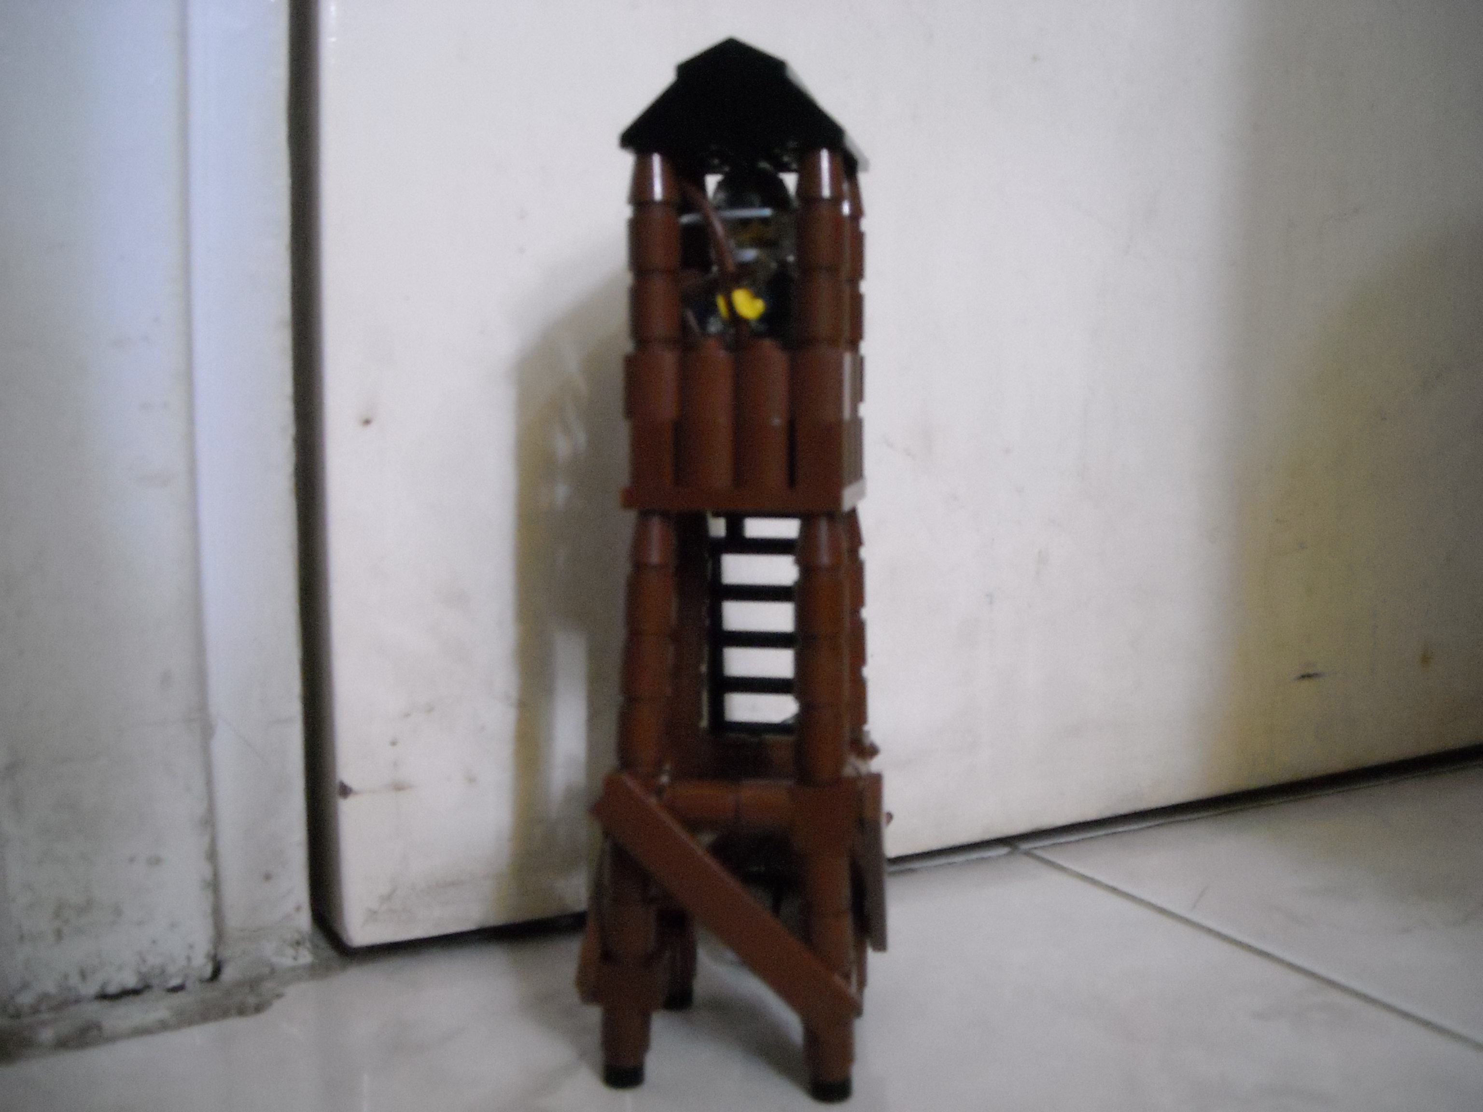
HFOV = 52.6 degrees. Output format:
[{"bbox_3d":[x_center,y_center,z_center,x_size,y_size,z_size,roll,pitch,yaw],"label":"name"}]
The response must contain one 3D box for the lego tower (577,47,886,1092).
[{"bbox_3d":[0.000,0.002,0.230,0.043,0.151,0.043,1,6,11],"label":"lego tower"}]

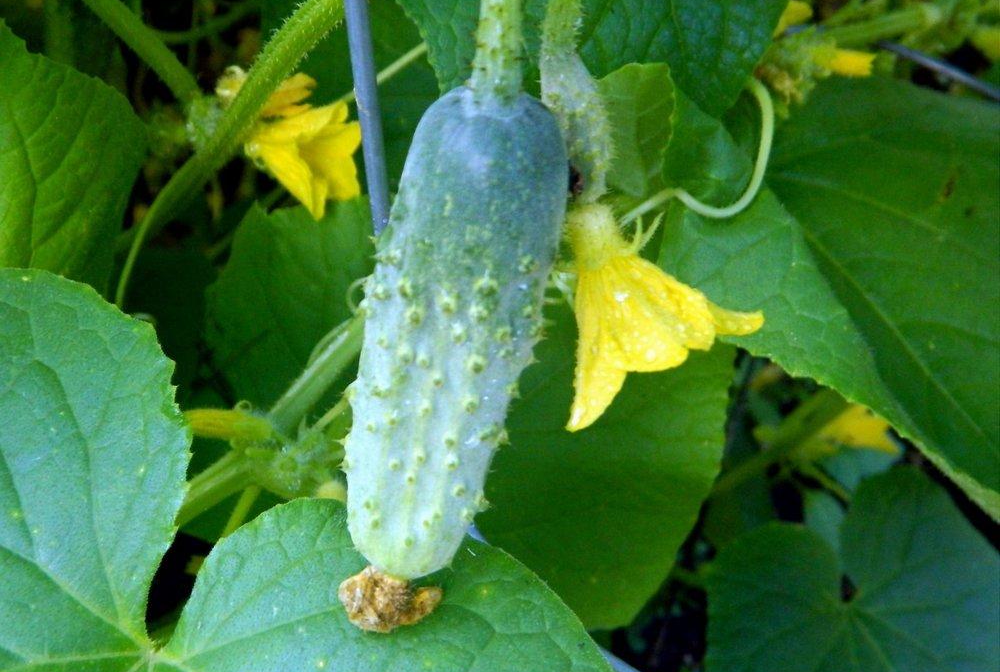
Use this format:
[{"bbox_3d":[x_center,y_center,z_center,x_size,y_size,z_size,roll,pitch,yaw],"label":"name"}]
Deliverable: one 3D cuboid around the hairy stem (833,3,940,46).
[{"bbox_3d":[0.122,-0.099,0.430,0.036,0.007,0.007,-12,11,0],"label":"hairy stem"}]

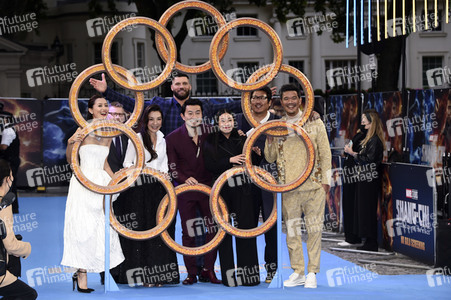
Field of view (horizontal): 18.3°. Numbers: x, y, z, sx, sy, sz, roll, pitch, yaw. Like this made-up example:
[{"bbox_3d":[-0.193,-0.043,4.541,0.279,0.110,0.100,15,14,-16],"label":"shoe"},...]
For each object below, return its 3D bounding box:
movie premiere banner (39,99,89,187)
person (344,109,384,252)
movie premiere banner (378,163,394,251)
[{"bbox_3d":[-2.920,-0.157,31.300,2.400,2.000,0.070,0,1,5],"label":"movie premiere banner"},{"bbox_3d":[1.680,0.364,17.000,0.480,1.710,0.500,0,1,0],"label":"person"},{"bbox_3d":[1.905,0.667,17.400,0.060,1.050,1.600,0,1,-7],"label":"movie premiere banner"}]

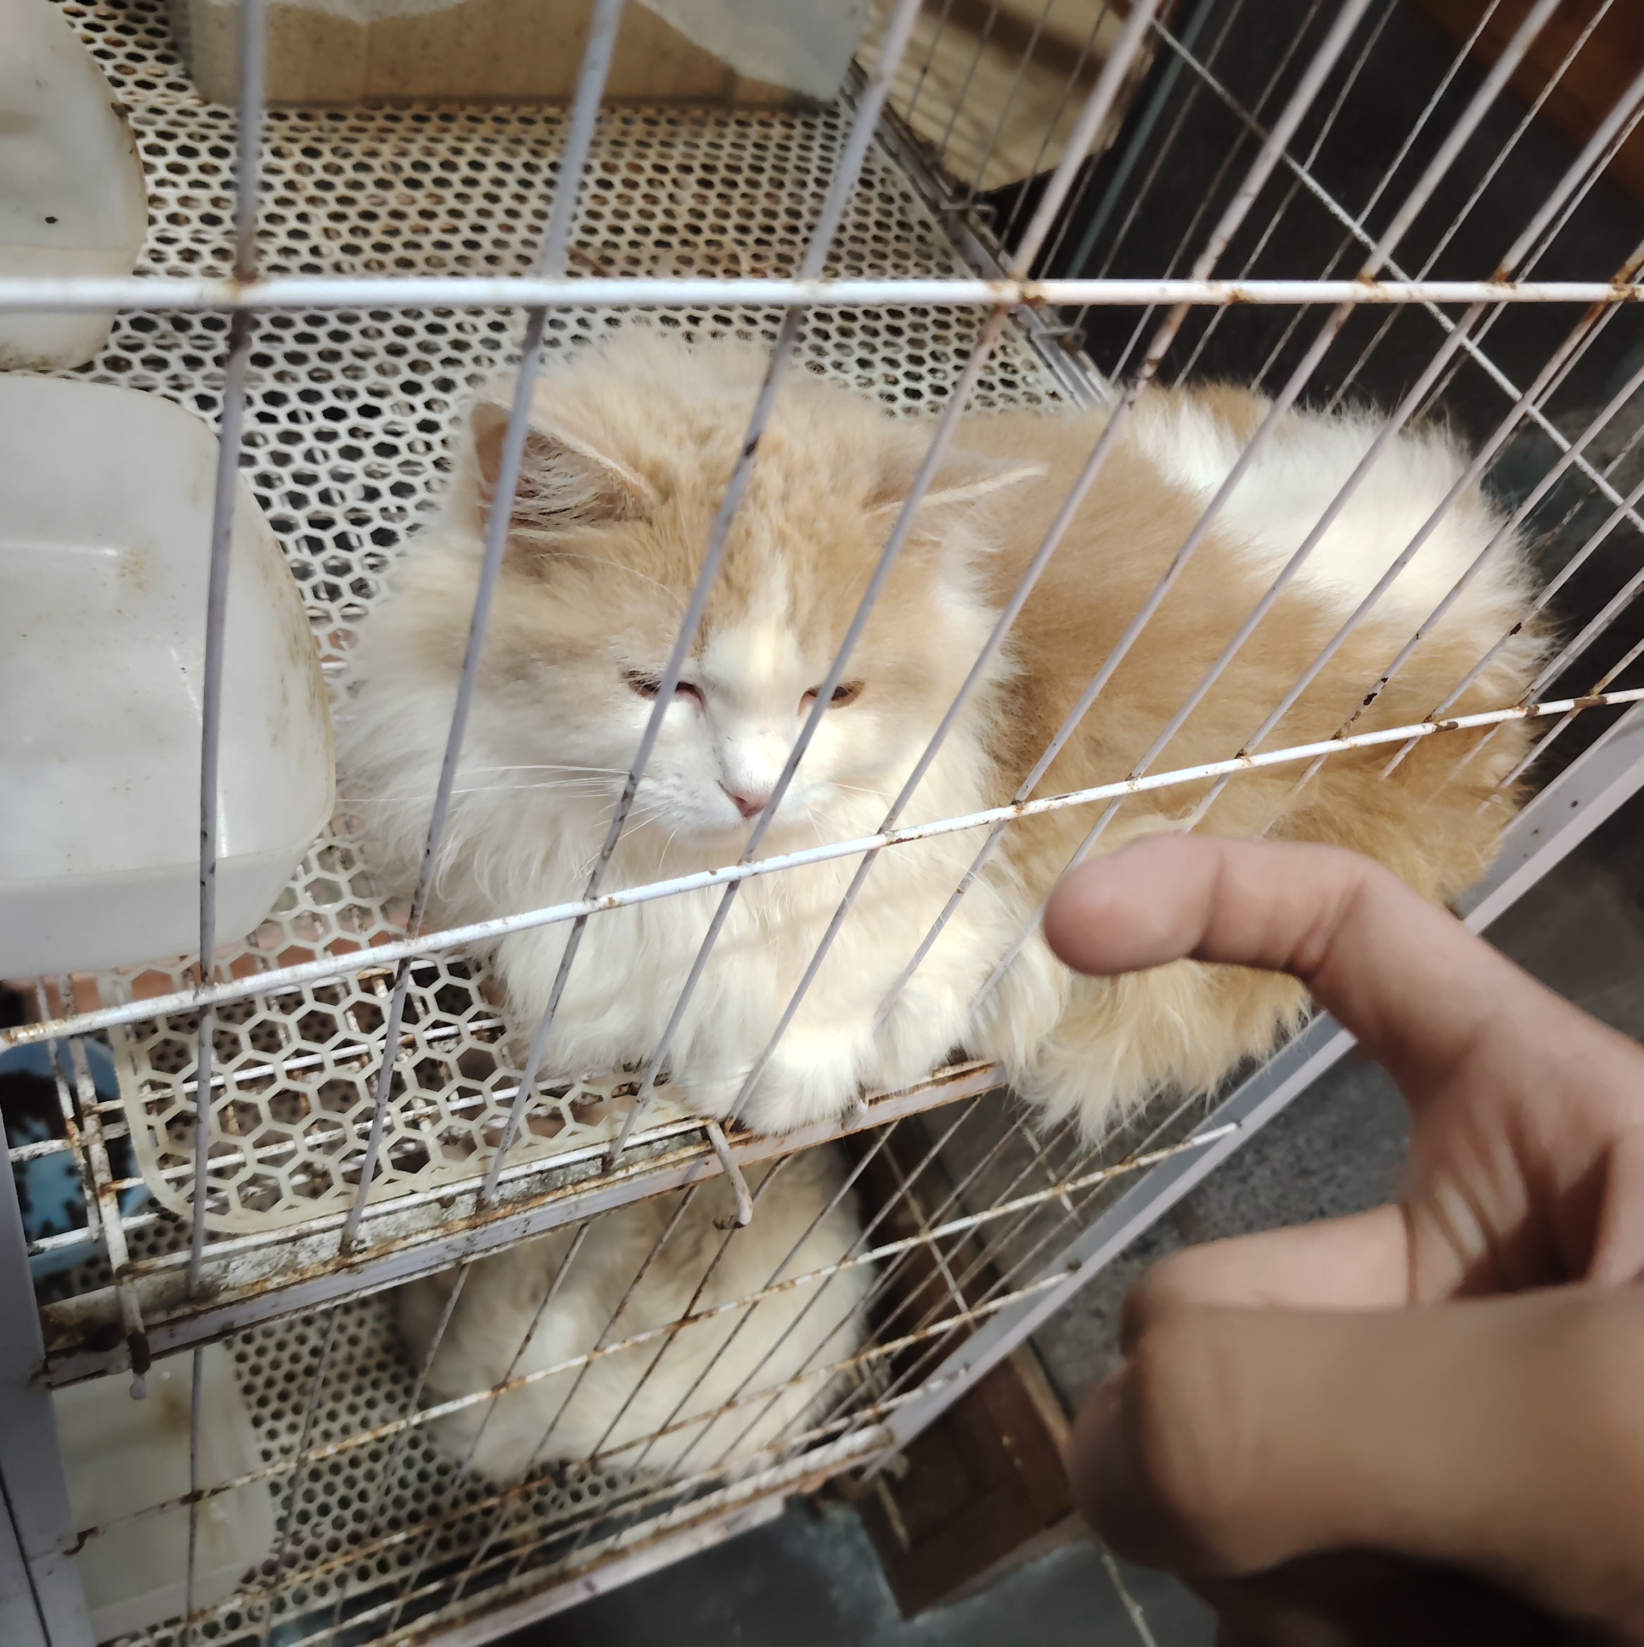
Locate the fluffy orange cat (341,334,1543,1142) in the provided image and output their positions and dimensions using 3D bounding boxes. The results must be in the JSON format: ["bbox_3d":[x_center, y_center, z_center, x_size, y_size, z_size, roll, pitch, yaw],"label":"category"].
[{"bbox_3d":[0.050,-0.038,0.468,0.409,0.202,0.212,-9,56,-29],"label":"fluffy orange cat"}]

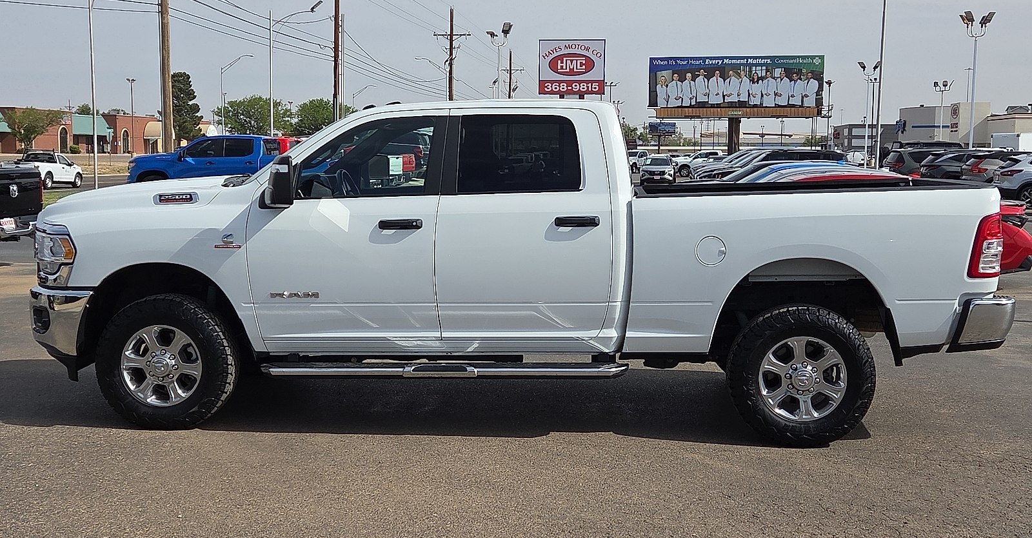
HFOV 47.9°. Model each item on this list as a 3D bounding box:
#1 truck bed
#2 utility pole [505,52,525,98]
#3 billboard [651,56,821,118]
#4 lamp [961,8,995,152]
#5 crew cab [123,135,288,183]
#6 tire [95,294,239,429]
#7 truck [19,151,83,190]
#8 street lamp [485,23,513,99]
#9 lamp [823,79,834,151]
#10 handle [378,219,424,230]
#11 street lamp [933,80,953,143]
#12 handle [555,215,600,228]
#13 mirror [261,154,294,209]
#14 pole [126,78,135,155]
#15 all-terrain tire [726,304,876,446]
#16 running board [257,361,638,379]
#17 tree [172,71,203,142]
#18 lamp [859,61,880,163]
[{"bbox_3d":[1.767,-0.094,7.580,2.120,0.980,2.010,0,6,5],"label":"truck bed"},{"bbox_3d":[-0.528,-14.940,107.576,2.500,10.400,0.350,1,6,6],"label":"utility pole"},{"bbox_3d":[18.844,-15.515,99.000,14.750,5.200,1.500,1,6,6],"label":"billboard"},{"bbox_3d":[19.430,-7.137,49.413,1.250,7.450,1.250,1,6,6],"label":"lamp"},{"bbox_3d":[-7.600,-2.753,32.506,5.890,1.920,2.060,1,6,5],"label":"crew cab"},{"bbox_3d":[-2.115,0.558,7.099,0.825,0.820,0.285,1,6,5],"label":"tire"},{"bbox_3d":[-25.100,-5.240,62.000,2.030,1.950,5.550,1,6,5],"label":"truck"},{"bbox_3d":[-0.856,-8.785,60.438,1.300,7.900,0.800,1,6,6],"label":"street lamp"},{"bbox_3d":[32.226,-14.863,119.545,1.050,9.050,1.000,1,6,5],"label":"lamp"},{"bbox_3d":[-0.669,-0.258,6.744,0.255,0.060,0.060,1,7,6],"label":"handle"},{"bbox_3d":[35.961,-12.259,98.410,1.500,7.400,1.500,1,6,6],"label":"street lamp"},{"bbox_3d":[0.352,-0.272,6.633,0.255,0.060,0.060,1,7,6],"label":"handle"},{"bbox_3d":[-1.368,-0.503,6.710,0.140,0.290,0.270,1,7,6],"label":"mirror"},{"bbox_3d":[-47.766,-18.798,144.513,1.250,9.690,0.900,1,6,5],"label":"pole"},{"bbox_3d":[1.657,0.611,6.789,0.825,0.820,0.285,1,6,5],"label":"all-terrain tire"},{"bbox_3d":[-0.429,0.589,6.863,2.220,0.095,0.200,0,6,5],"label":"running board"},{"bbox_3d":[-41.802,-19.317,144.476,5.600,10.430,5.600,1,6,5],"label":"tree"},{"bbox_3d":[23.722,-10.250,78.410,1.400,7.400,0.750,1,6,6],"label":"lamp"}]

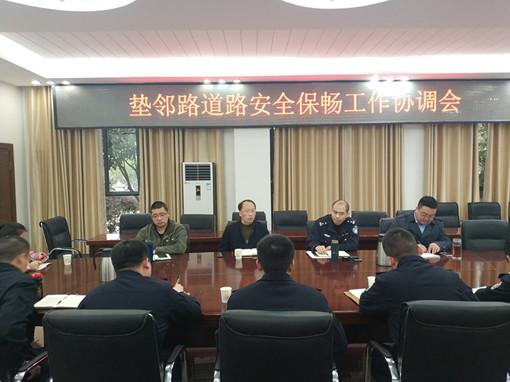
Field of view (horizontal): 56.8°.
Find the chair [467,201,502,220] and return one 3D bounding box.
[{"bbox_3d":[3.189,0.682,6.468,0.560,1.020,0.620,-1,3,3],"label":"chair"}]

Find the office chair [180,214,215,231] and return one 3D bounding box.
[{"bbox_3d":[-0.727,0.773,5.670,0.570,0.980,0.610,-1,3,5],"label":"office chair"}]

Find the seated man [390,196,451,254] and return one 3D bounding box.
[{"bbox_3d":[1.619,0.688,4.675,0.600,1.250,0.750,0,3,9],"label":"seated man"}]

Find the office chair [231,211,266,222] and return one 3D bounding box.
[{"bbox_3d":[-0.063,0.758,5.759,0.570,0.980,0.610,-1,3,0],"label":"office chair"}]

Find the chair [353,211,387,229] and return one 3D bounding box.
[{"bbox_3d":[1.429,0.741,5.690,0.570,0.980,0.610,-1,3,5],"label":"chair"}]

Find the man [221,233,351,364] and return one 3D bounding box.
[{"bbox_3d":[0.150,0.827,2.448,0.600,1.240,0.780,-1,3,2],"label":"man"}]

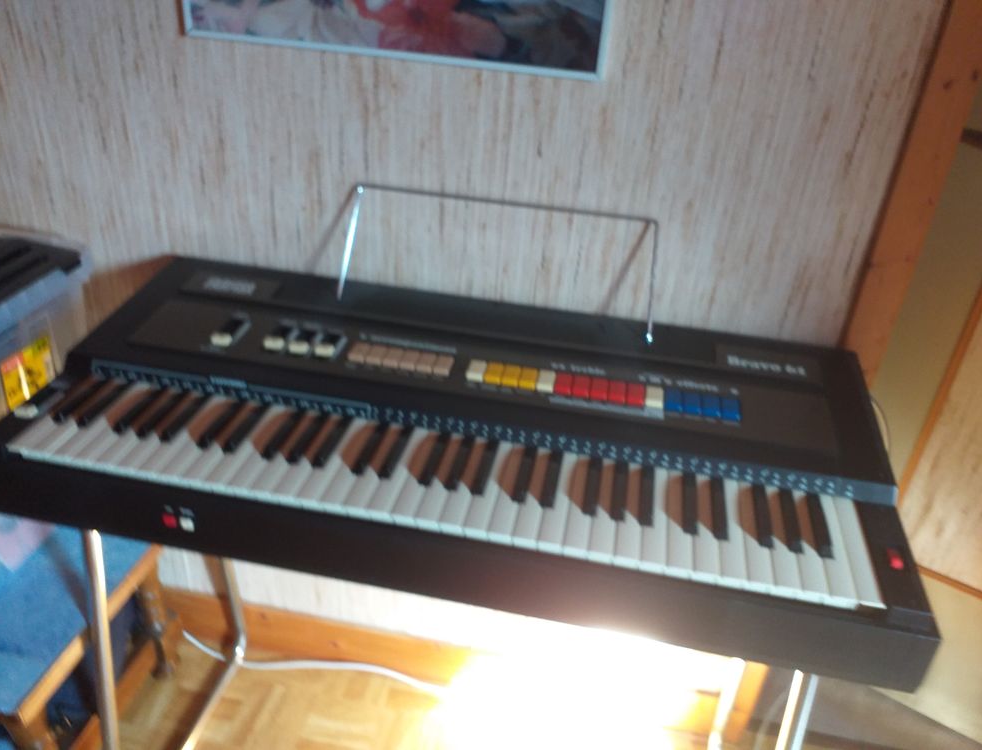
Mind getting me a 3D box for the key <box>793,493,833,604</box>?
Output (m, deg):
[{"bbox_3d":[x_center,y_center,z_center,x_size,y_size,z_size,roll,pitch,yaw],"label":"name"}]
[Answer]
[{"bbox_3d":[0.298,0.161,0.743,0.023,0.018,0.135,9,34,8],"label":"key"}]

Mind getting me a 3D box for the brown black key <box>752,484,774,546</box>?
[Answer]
[{"bbox_3d":[0.265,0.133,0.756,0.012,0.011,0.085,9,34,8],"label":"brown black key"}]

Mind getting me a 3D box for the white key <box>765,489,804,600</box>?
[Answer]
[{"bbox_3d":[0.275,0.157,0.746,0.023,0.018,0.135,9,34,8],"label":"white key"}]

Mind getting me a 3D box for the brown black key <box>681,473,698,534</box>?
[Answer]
[{"bbox_3d":[0.196,0.122,0.766,0.012,0.011,0.085,9,34,8],"label":"brown black key"}]

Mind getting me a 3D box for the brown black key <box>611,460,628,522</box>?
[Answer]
[{"bbox_3d":[0.130,0.114,0.785,0.012,0.010,0.086,9,32,7],"label":"brown black key"}]

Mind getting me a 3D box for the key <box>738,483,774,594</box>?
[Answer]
[{"bbox_3d":[0.252,0.154,0.750,0.023,0.018,0.135,9,34,8],"label":"key"}]

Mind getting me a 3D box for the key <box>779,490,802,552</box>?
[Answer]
[{"bbox_3d":[0.291,0.137,0.752,0.012,0.011,0.085,9,34,8],"label":"key"}]

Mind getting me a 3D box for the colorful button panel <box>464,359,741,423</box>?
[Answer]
[{"bbox_3d":[0.124,0.016,0.874,0.305,0.010,0.032,9,37,8],"label":"colorful button panel"}]

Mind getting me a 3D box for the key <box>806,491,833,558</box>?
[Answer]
[{"bbox_3d":[0.320,0.144,0.760,0.012,0.010,0.086,9,32,7],"label":"key"}]

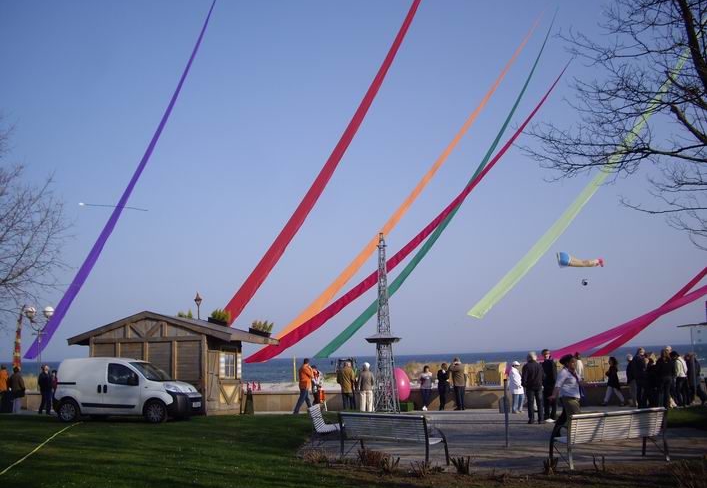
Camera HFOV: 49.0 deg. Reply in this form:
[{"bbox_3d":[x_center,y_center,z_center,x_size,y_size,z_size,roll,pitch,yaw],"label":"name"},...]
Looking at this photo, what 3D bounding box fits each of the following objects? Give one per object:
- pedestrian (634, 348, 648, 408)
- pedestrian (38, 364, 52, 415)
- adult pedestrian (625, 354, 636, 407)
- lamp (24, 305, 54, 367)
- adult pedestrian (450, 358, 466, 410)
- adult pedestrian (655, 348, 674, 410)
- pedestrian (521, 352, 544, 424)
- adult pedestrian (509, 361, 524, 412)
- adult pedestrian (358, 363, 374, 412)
[{"bbox_3d":[8.388,3.898,22.600,0.380,1.752,0.500,-3,-8,8],"label":"pedestrian"},{"bbox_3d":[-10.478,4.955,26.400,0.360,1.691,0.500,-9,-11,44],"label":"pedestrian"},{"bbox_3d":[8.674,4.281,24.300,0.360,1.657,0.480,-2,-8,5],"label":"adult pedestrian"},{"bbox_3d":[-12.753,4.609,31.645,1.212,4.158,0.420,-2,-8,0],"label":"lamp"},{"bbox_3d":[3.409,4.609,25.619,0.550,1.740,0.420,1,-9,-17],"label":"adult pedestrian"},{"bbox_3d":[9.017,3.911,22.500,0.520,1.701,0.360,-3,-8,11],"label":"adult pedestrian"},{"bbox_3d":[4.323,3.510,18.971,0.550,1.757,0.350,-2,-8,6],"label":"pedestrian"},{"bbox_3d":[4.915,4.328,23.400,0.400,1.553,0.500,-4,-8,14],"label":"adult pedestrian"},{"bbox_3d":[0.432,4.764,25.800,0.520,1.617,0.340,-2,-8,3],"label":"adult pedestrian"}]

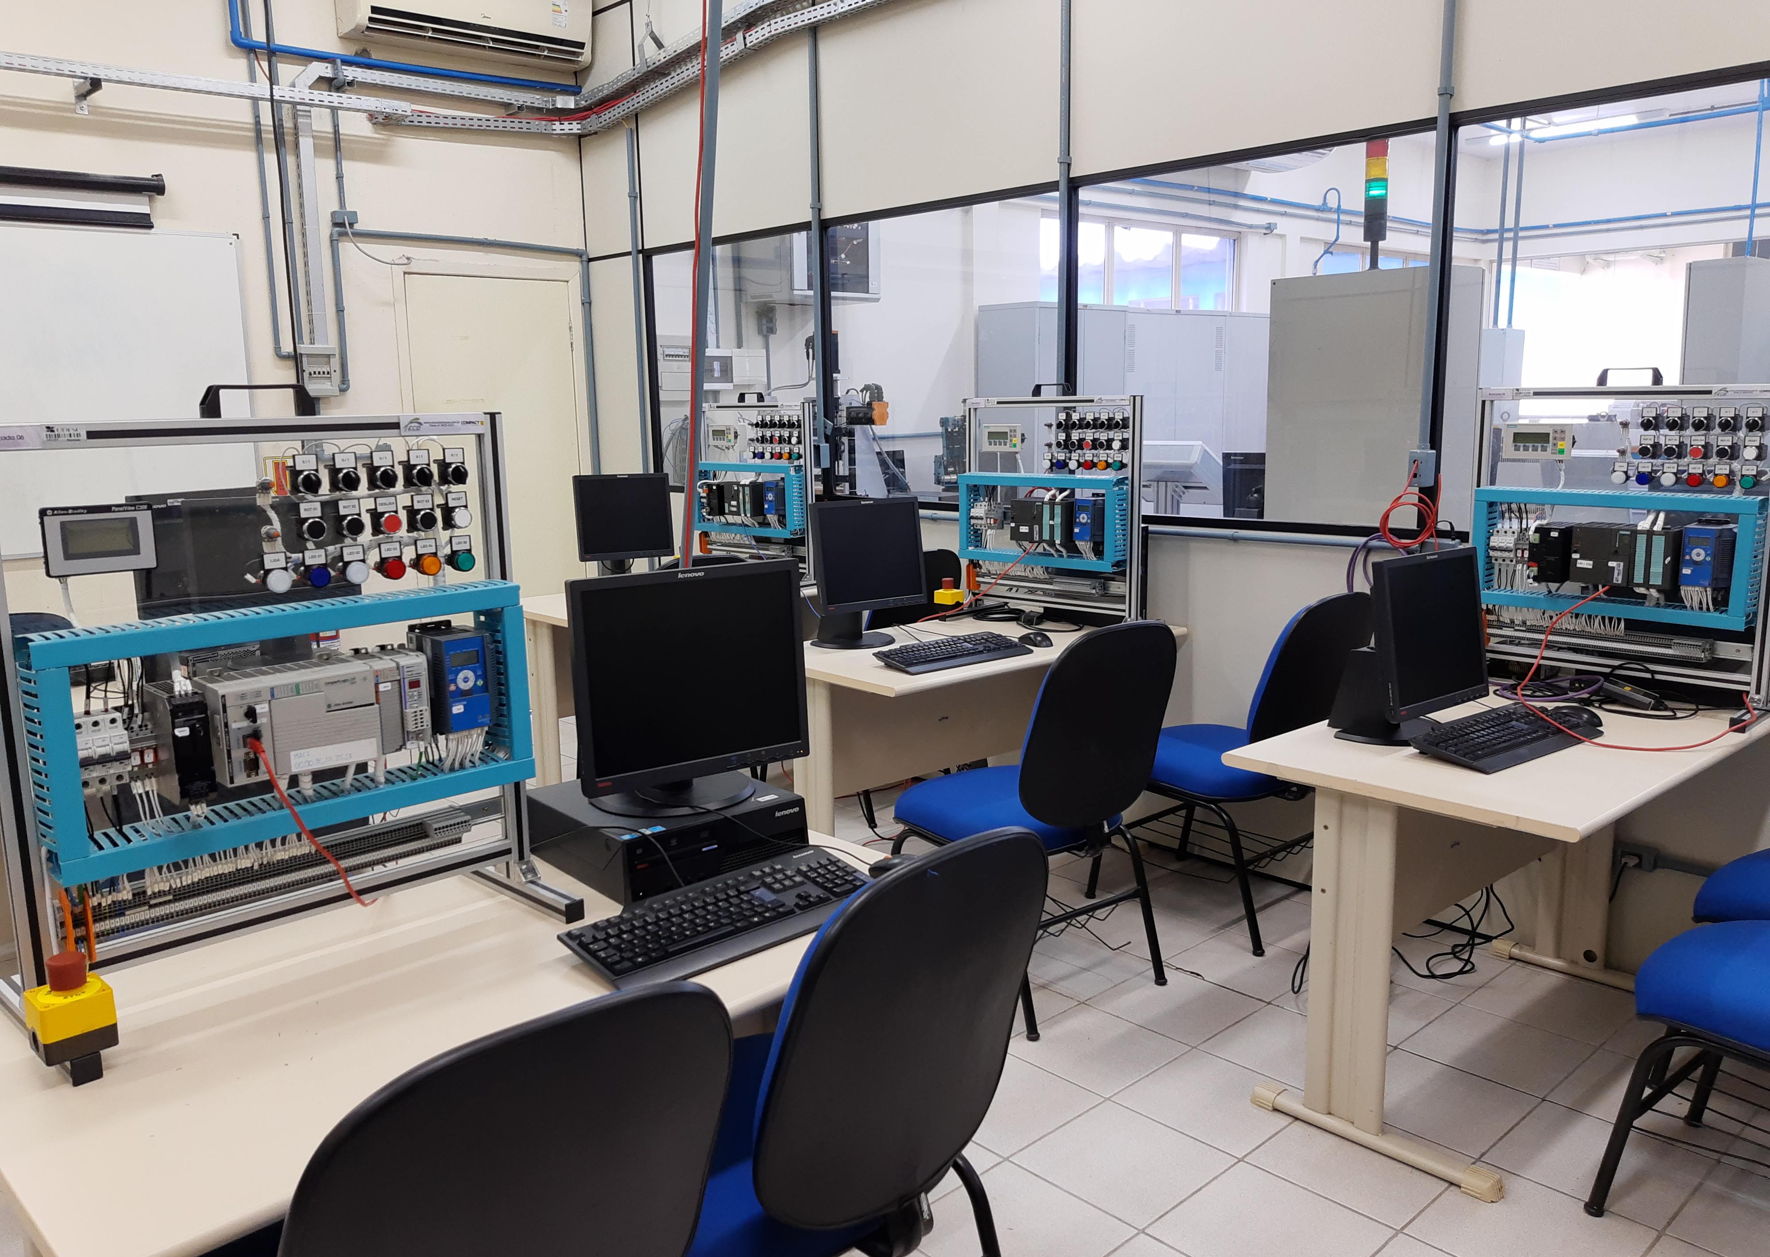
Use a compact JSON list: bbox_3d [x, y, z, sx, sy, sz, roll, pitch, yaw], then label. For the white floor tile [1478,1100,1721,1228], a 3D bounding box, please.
[{"bbox_3d":[1.353,1.016,2.523,0.310,0.010,0.310,-10,13,-42],"label":"white floor tile"}]

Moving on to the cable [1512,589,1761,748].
[{"bbox_3d":[1.544,0.087,2.883,0.400,0.240,0.500,-10,13,-42],"label":"cable"}]

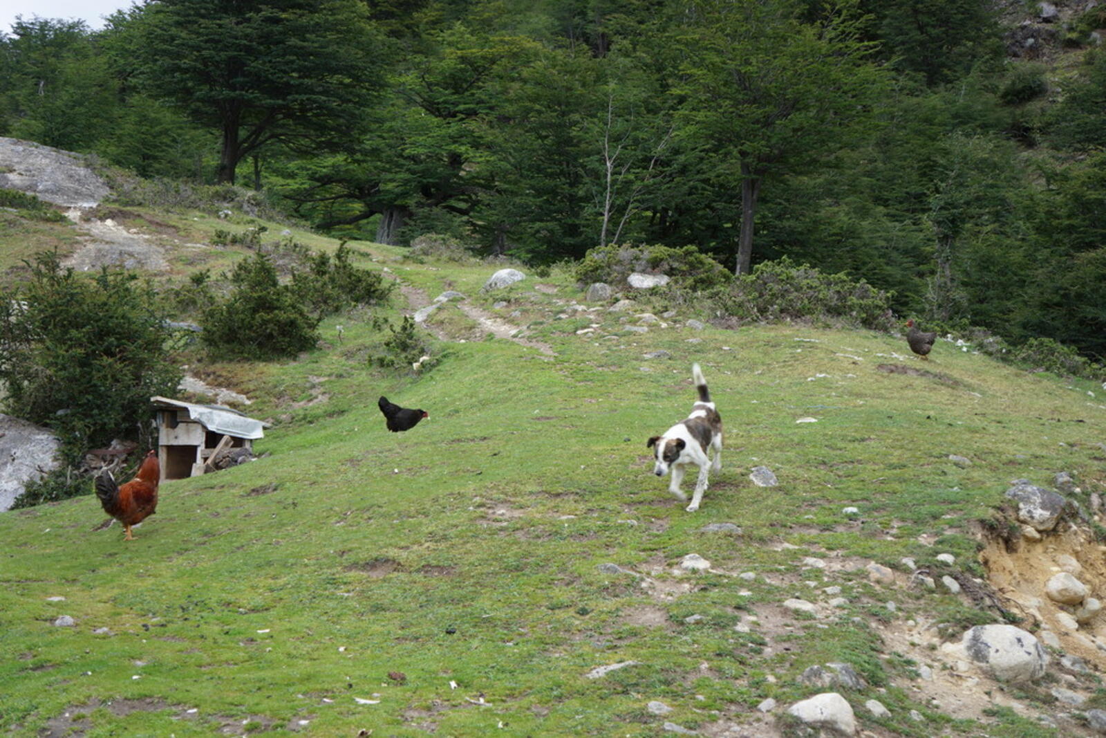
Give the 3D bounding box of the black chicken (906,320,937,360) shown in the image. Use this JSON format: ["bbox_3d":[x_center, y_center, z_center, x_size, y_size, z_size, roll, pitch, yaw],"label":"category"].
[{"bbox_3d":[3.703,-0.295,18.500,0.350,0.420,0.200,-1,3,-18],"label":"black chicken"}]

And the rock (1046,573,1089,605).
[{"bbox_3d":[2.287,0.978,8.200,0.190,0.130,0.160,1,4,16],"label":"rock"}]

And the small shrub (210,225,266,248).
[{"bbox_3d":[-5.802,-2.437,34.000,0.974,0.409,0.800,0,2,0],"label":"small shrub"}]

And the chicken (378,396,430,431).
[{"bbox_3d":[-1.200,0.367,14.800,0.420,0.310,0.200,1,3,12],"label":"chicken"}]

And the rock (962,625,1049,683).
[{"bbox_3d":[1.937,1.219,7.900,0.363,0.239,0.300,0,2,0],"label":"rock"}]

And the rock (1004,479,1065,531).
[{"bbox_3d":[2.540,0.718,9.700,0.310,0.250,0.270,1,4,15],"label":"rock"}]

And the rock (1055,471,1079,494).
[{"bbox_3d":[2.873,0.634,10.300,0.140,0.110,0.120,1,4,16],"label":"rock"}]

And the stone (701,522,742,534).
[{"bbox_3d":[0.859,0.810,9.400,0.200,0.050,0.160,0,4,5],"label":"stone"}]

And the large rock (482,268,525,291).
[{"bbox_3d":[-0.655,-1.188,24.500,0.580,0.280,0.420,0,4,-2],"label":"large rock"}]

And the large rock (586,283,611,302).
[{"bbox_3d":[0.554,-0.933,22.500,0.330,0.220,0.280,0,4,1],"label":"large rock"}]

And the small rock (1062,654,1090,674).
[{"bbox_3d":[2.097,1.184,7.400,0.110,0.065,0.090,1,4,16],"label":"small rock"}]

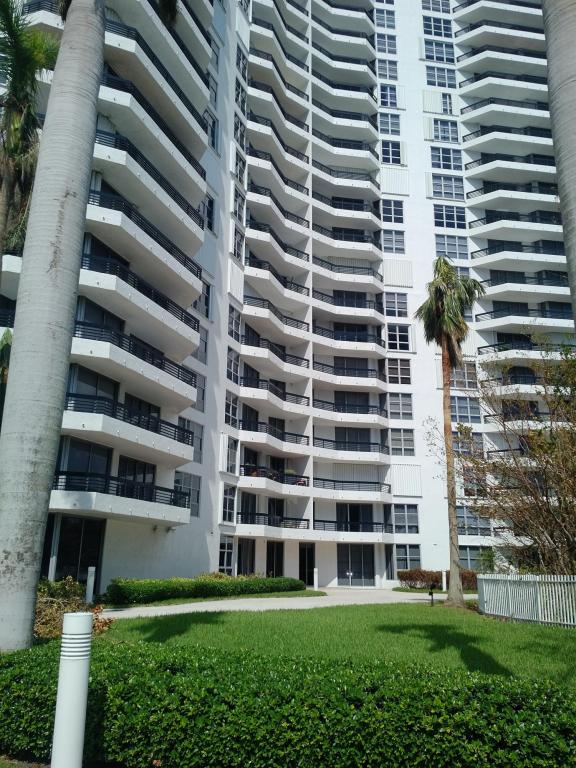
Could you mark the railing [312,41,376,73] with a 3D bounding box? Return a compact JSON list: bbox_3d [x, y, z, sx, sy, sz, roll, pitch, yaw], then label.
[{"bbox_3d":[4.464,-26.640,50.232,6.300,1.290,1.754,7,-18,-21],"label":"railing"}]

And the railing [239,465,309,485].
[{"bbox_3d":[-0.662,5.969,38.237,1.162,0.620,6.535,-14,-21,41],"label":"railing"}]

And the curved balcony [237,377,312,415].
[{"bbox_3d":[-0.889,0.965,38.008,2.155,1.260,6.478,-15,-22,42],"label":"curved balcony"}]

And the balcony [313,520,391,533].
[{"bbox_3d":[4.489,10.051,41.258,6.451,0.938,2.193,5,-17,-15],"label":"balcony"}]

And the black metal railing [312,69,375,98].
[{"bbox_3d":[5.054,-25.674,51.732,6.731,0.620,1.073,9,-18,-28],"label":"black metal railing"}]

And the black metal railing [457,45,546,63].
[{"bbox_3d":[18.580,-28.283,51.580,7.792,0.660,1.395,1,-16,-3],"label":"black metal railing"}]

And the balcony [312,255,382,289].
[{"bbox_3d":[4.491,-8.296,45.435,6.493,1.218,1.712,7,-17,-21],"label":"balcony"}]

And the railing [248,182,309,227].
[{"bbox_3d":[-0.602,-12.740,43.405,0.997,0.609,6.540,-11,-20,33],"label":"railing"}]

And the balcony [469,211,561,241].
[{"bbox_3d":[18.907,-12.764,49.073,7.914,1.218,2.215,0,-16,3],"label":"balcony"}]

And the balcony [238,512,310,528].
[{"bbox_3d":[-0.689,8.672,37.470,1.162,0.620,6.535,-14,-21,41],"label":"balcony"}]

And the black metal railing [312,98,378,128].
[{"bbox_3d":[4.806,-21.917,48.881,6.521,0.598,0.755,8,-17,-23],"label":"black metal railing"}]

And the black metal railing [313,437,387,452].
[{"bbox_3d":[4.381,4.227,40.675,6.300,0.630,0.654,7,-18,-21],"label":"black metal railing"}]

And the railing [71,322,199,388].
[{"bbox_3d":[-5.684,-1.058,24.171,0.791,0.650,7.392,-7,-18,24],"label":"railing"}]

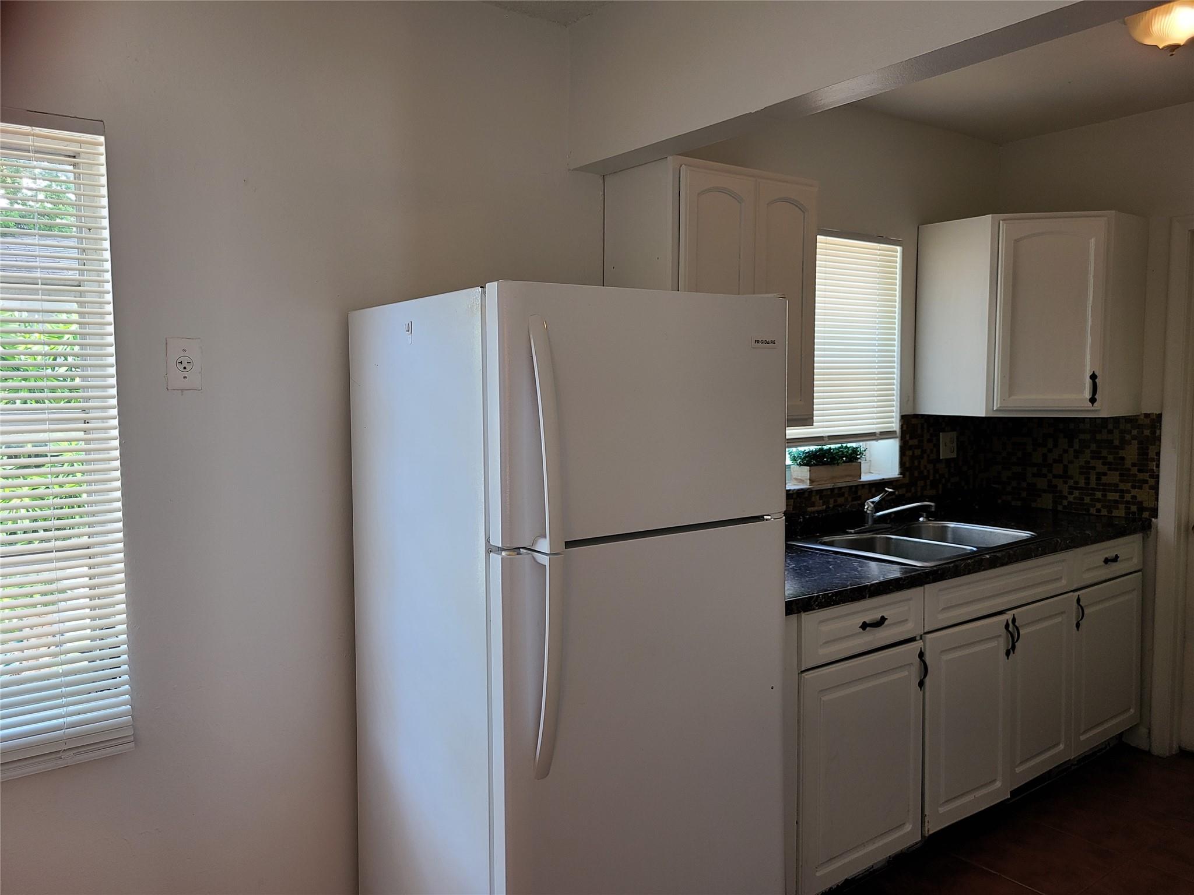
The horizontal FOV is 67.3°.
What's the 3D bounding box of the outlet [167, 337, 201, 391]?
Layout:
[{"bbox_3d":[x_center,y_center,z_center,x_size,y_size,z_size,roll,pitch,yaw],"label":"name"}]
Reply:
[{"bbox_3d":[-0.926,-0.187,2.014,0.070,0.115,0.009,-3,6,-36],"label":"outlet"}]

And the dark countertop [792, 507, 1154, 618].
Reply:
[{"bbox_3d":[1.094,0.339,3.121,2.126,0.044,0.674,-3,6,-36],"label":"dark countertop"}]

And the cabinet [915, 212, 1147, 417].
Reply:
[{"bbox_3d":[1.712,-0.513,3.634,0.840,0.754,0.630,1,5,9],"label":"cabinet"}]

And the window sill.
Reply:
[{"bbox_3d":[0.875,0.139,3.444,0.777,0.018,0.169,-3,6,-36],"label":"window sill"}]

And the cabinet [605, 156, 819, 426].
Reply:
[{"bbox_3d":[0.349,-0.437,2.744,0.590,0.750,0.317,-3,6,-36],"label":"cabinet"}]

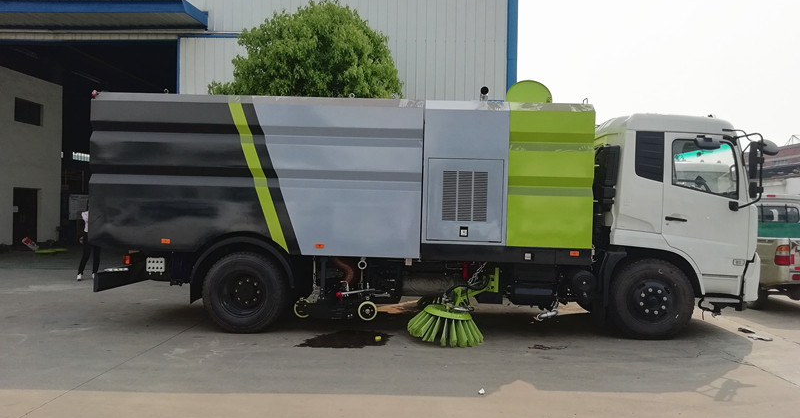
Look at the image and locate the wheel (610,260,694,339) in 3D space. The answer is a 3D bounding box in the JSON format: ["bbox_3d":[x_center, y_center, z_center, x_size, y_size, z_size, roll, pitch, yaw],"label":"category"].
[{"bbox_3d":[3.129,1.124,7.549,1.000,1.000,0.280,1,0,1],"label":"wheel"}]

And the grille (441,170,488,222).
[{"bbox_3d":[0.790,-0.154,7.302,0.555,0.610,0.040,1,0,1],"label":"grille"}]

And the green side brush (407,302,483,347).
[{"bbox_3d":[0.555,1.385,7.330,0.900,0.360,0.900,7,0,1],"label":"green side brush"}]

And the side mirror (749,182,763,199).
[{"bbox_3d":[4.189,-0.218,7.080,0.120,0.200,0.200,1,0,13],"label":"side mirror"}]

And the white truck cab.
[{"bbox_3d":[3.525,0.028,8.467,1.877,2.402,2.400,1,0,1],"label":"white truck cab"}]

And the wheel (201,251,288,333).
[{"bbox_3d":[-1.923,1.033,7.550,1.010,1.010,0.310,1,0,1],"label":"wheel"}]

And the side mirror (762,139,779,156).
[{"bbox_3d":[4.465,-0.741,7.242,0.200,0.180,0.220,1,0,32],"label":"side mirror"}]

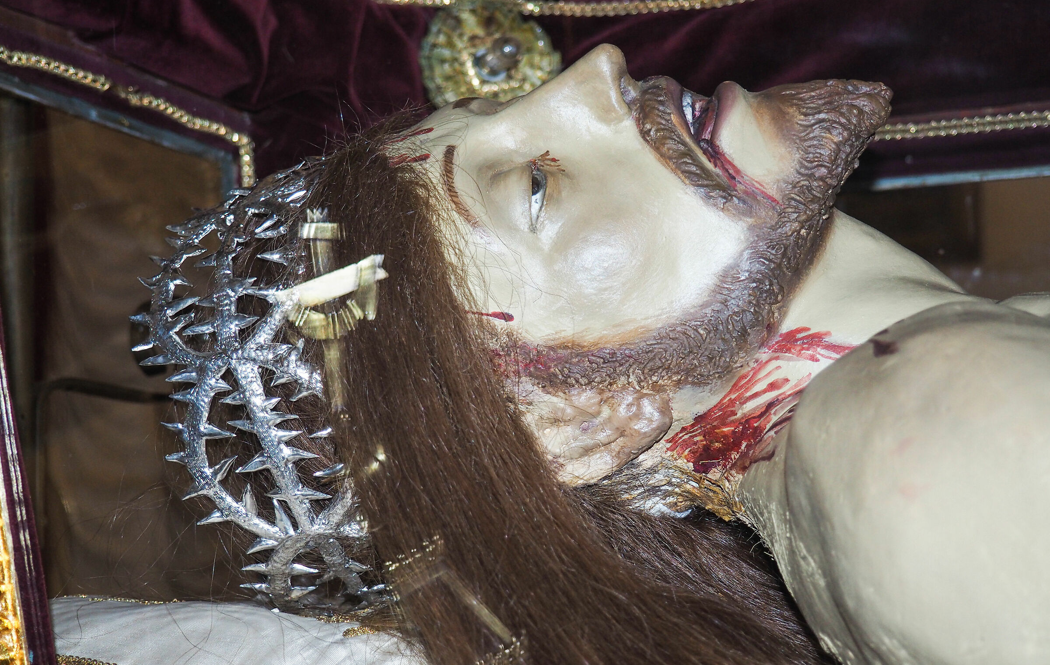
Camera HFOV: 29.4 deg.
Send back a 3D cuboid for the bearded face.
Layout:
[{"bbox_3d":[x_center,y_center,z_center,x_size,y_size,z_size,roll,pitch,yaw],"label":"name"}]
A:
[{"bbox_3d":[0.046,-0.045,0.784,0.187,0.140,0.155,-1,34,0],"label":"bearded face"}]

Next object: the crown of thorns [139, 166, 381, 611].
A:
[{"bbox_3d":[-0.078,0.013,0.795,0.100,0.185,0.175,0,31,7],"label":"crown of thorns"}]

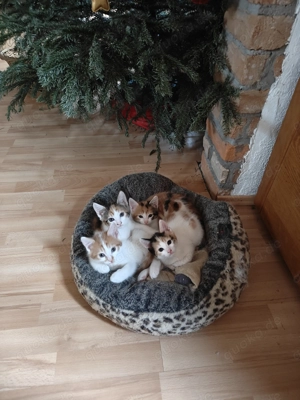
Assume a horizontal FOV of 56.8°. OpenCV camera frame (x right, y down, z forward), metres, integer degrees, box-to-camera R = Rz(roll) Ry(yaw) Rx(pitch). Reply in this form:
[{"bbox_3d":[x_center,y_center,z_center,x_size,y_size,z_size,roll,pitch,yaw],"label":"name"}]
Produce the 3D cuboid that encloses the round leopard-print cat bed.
[{"bbox_3d":[0.027,0.120,0.795,0.495,0.150,0.495,0,44,0],"label":"round leopard-print cat bed"}]

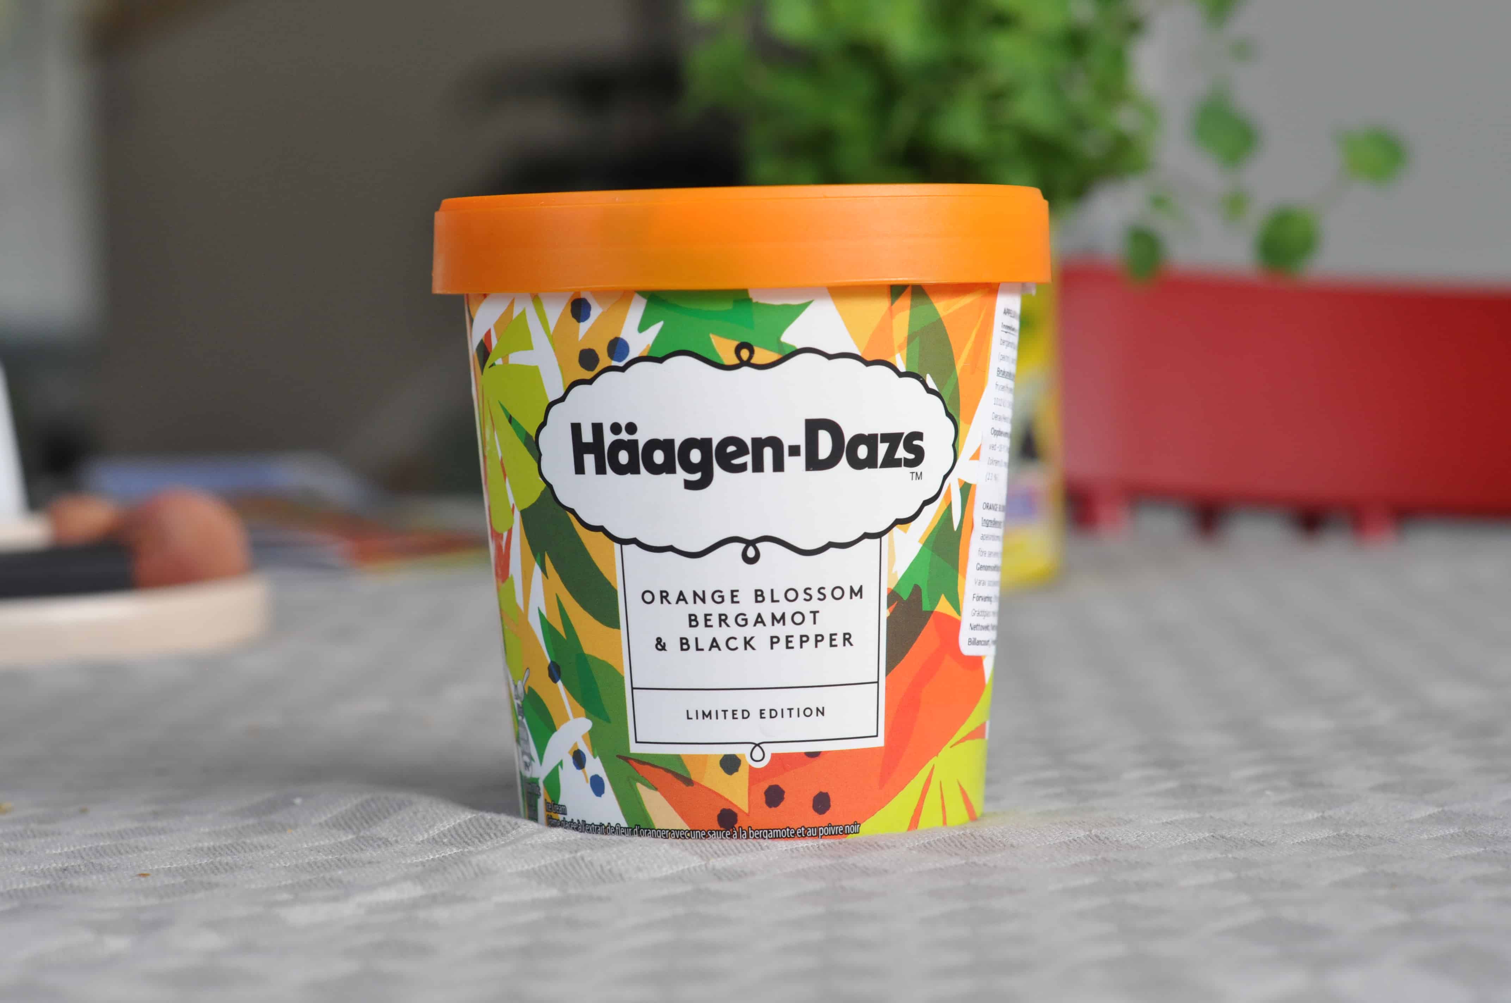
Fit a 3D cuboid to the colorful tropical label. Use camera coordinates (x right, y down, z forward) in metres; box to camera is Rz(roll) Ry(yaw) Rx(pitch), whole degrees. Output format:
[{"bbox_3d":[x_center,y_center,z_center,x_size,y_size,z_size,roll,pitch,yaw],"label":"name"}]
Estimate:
[{"bbox_3d":[-0.001,0.007,0.503,0.088,0.083,0.088,-1,4,-2],"label":"colorful tropical label"}]

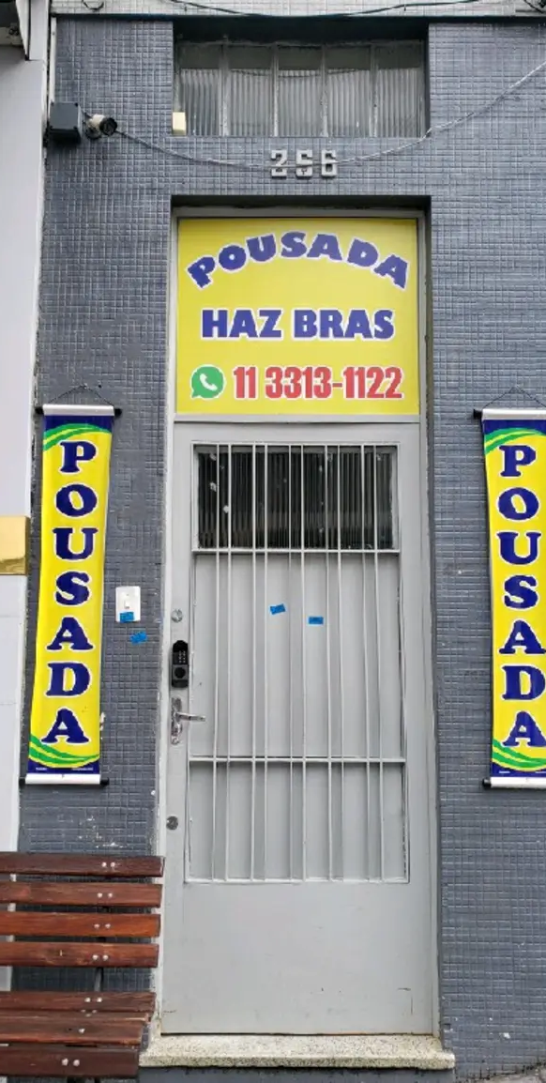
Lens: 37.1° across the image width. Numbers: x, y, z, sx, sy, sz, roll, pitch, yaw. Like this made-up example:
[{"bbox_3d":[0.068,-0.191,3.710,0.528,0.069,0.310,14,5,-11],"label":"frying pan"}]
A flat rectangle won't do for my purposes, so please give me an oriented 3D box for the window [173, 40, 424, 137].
[{"bbox_3d":[0.107,-1.719,3.128,0.940,0.434,0.050,0,-7,0],"label":"window"}]

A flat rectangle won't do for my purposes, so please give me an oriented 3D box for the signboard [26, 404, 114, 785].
[{"bbox_3d":[-0.688,0.165,2.777,0.265,1.295,0.040,0,-7,0],"label":"signboard"}]

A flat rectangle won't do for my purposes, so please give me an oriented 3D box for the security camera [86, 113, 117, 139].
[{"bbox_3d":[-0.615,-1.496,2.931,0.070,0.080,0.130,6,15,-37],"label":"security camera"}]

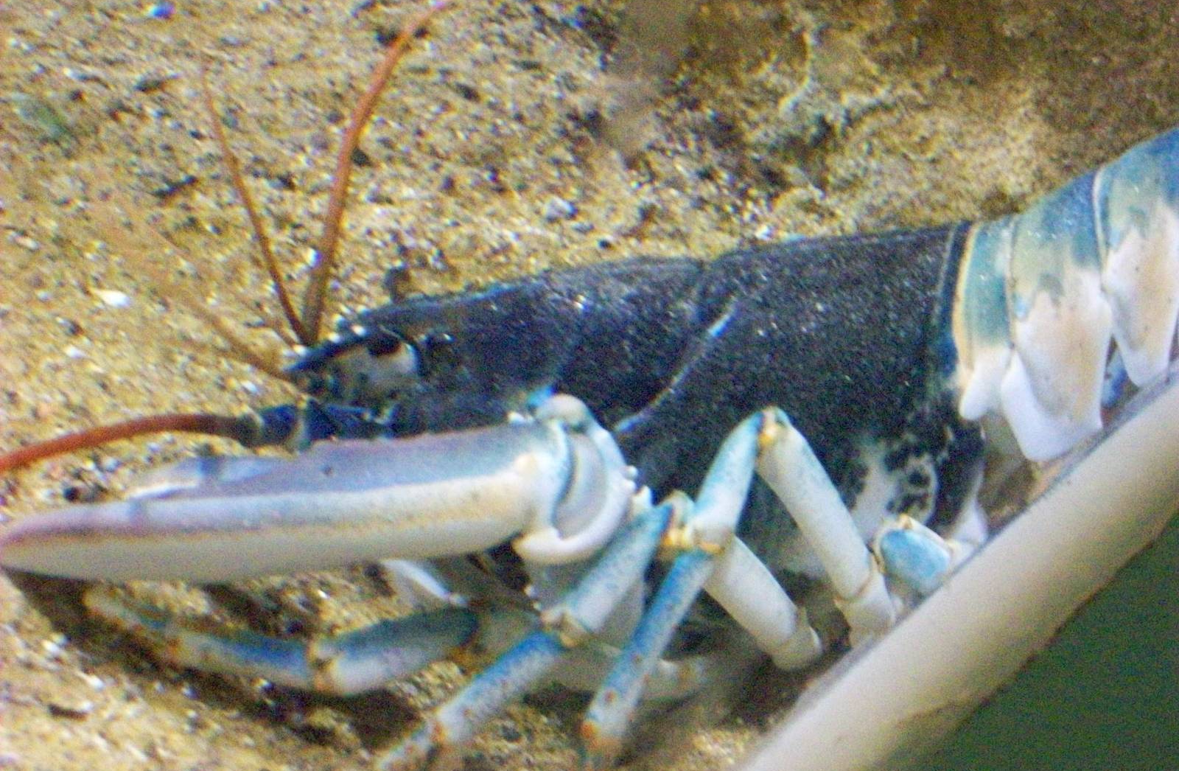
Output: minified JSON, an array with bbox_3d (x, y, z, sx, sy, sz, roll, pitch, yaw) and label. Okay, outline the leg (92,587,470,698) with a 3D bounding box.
[{"bbox_3d":[-0.071,0.056,0.524,0.091,0.014,0.029,3,35,13],"label":"leg"}]

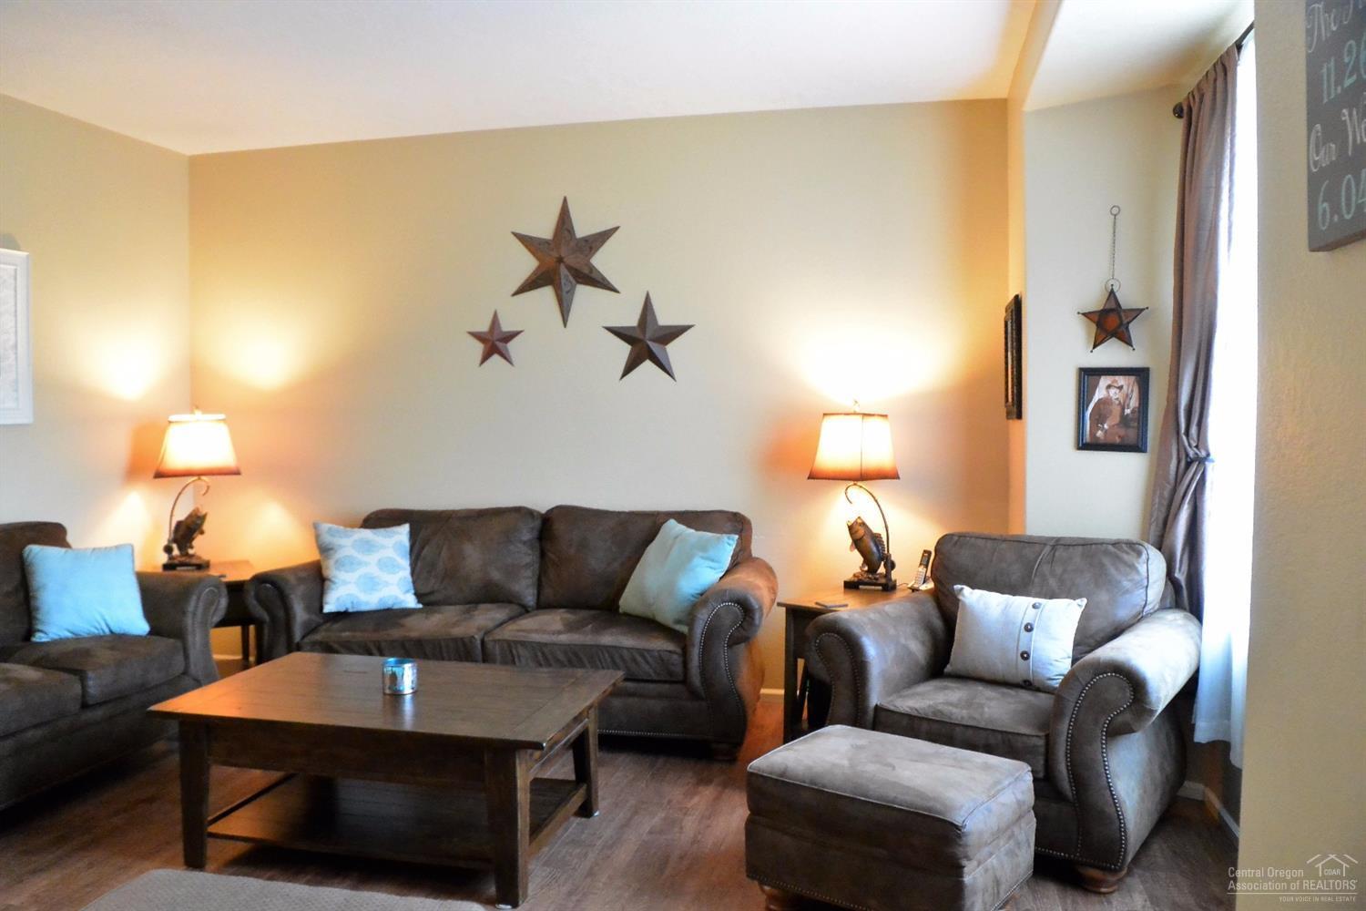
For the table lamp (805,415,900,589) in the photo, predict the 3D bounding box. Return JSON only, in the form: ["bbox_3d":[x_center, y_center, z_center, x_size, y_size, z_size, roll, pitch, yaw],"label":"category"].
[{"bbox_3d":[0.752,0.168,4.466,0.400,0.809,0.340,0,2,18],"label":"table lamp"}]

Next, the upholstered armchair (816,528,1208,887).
[{"bbox_3d":[1.125,0.751,3.472,1.100,0.930,0.930,1,3,36],"label":"upholstered armchair"}]

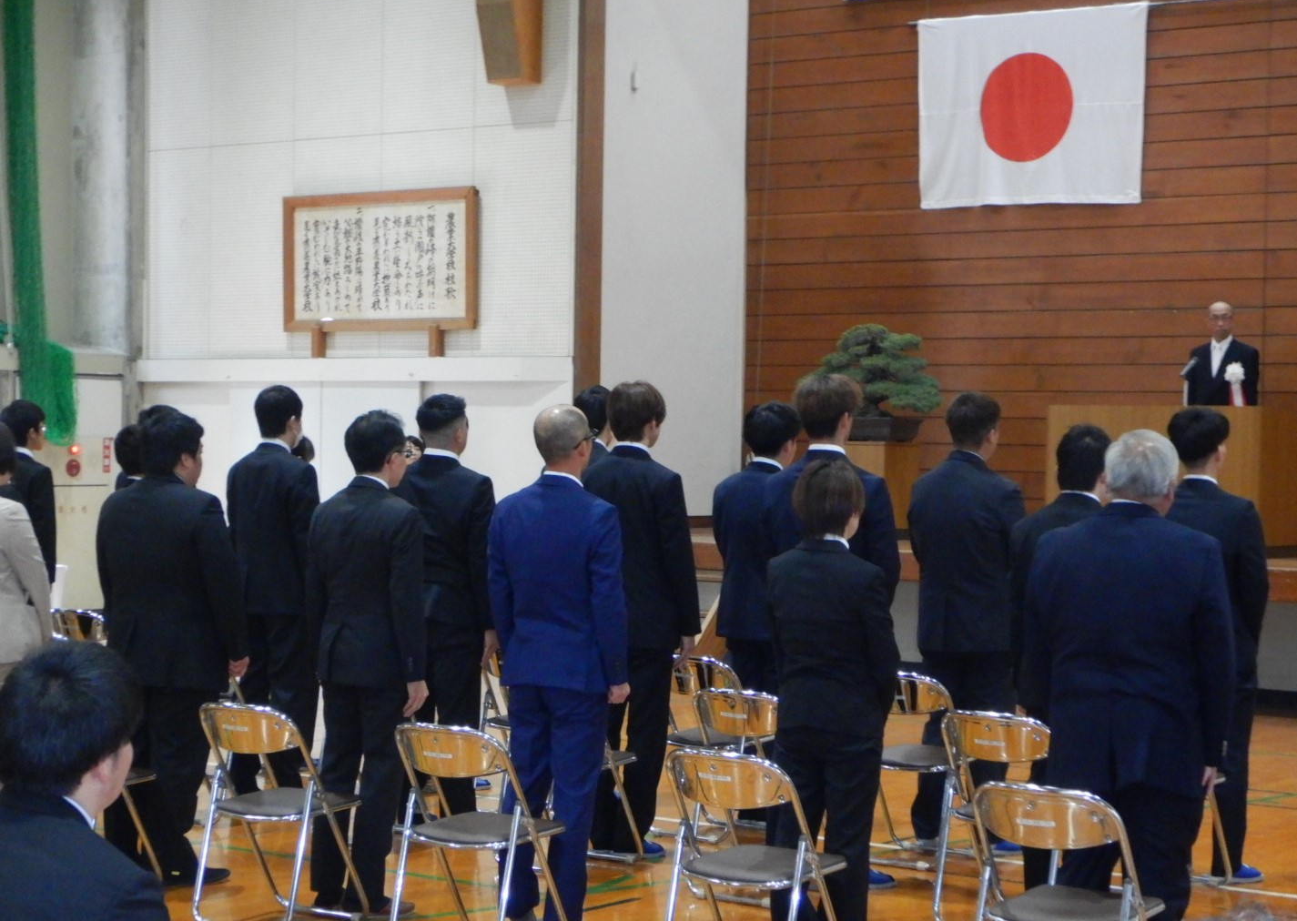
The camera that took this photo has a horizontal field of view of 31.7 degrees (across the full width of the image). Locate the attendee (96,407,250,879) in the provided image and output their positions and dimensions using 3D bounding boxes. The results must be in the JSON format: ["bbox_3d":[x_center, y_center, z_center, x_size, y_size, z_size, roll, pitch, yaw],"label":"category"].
[{"bbox_3d":[-1.734,0.661,8.329,0.570,1.690,0.380,1,1,33],"label":"attendee"}]

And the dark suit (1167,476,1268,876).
[{"bbox_3d":[2.128,0.800,8.631,0.500,1.485,0.300,1,1,34],"label":"dark suit"}]

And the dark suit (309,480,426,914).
[{"bbox_3d":[-0.959,0.778,7.760,0.460,1.450,0.280,1,1,33],"label":"dark suit"}]

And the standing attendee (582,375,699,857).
[{"bbox_3d":[-0.026,0.608,8.894,0.500,1.820,0.320,1,1,33],"label":"standing attendee"}]

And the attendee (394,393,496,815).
[{"bbox_3d":[-0.830,0.614,9.364,0.490,1.770,0.320,1,1,33],"label":"attendee"}]

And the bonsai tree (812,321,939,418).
[{"bbox_3d":[1.694,-0.664,16.823,0.900,0.700,0.740,1,1,33],"label":"bonsai tree"}]

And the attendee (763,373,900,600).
[{"bbox_3d":[0.675,0.621,8.526,0.560,1.850,0.330,1,1,33],"label":"attendee"}]

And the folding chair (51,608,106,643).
[{"bbox_3d":[-2.688,1.087,11.322,0.450,0.740,0.460,1,1,33],"label":"folding chair"}]

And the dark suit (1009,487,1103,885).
[{"bbox_3d":[1.481,0.810,7.939,0.500,1.416,0.310,1,1,34],"label":"dark suit"}]

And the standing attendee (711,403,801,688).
[{"bbox_3d":[0.470,0.637,9.574,0.480,1.750,0.320,1,1,33],"label":"standing attendee"}]

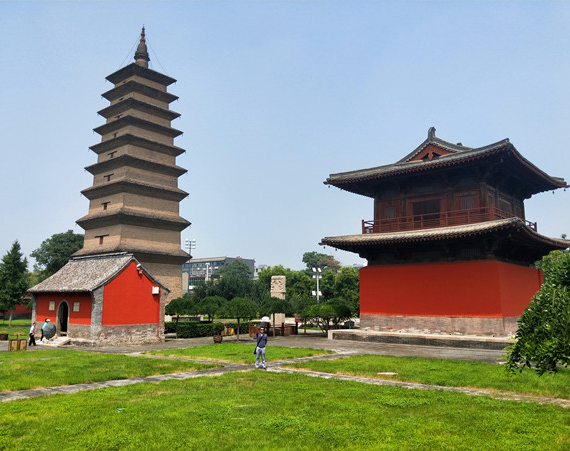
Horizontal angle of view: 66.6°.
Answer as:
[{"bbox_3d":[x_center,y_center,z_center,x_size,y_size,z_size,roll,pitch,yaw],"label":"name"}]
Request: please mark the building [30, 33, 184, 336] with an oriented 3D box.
[{"bbox_3d":[-19.077,-7.600,56.084,10.500,39.620,10.500,-7,-12,36],"label":"building"}]

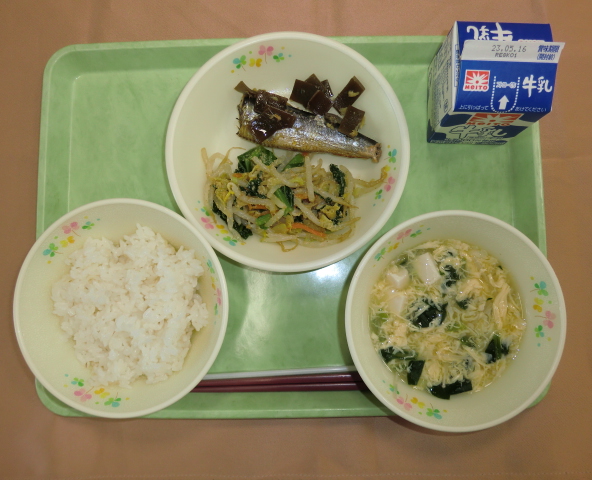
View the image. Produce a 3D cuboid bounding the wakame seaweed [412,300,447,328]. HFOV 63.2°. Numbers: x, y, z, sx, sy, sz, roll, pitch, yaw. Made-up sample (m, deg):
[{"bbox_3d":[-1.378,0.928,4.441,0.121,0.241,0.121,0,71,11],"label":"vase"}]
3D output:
[{"bbox_3d":[0.088,0.049,0.316,0.023,0.007,0.018,0,86,2],"label":"wakame seaweed"}]

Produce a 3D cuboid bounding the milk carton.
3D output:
[{"bbox_3d":[0.126,-0.103,0.313,0.058,0.086,0.058,1,86,2],"label":"milk carton"}]

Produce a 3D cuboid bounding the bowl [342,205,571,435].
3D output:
[{"bbox_3d":[0.099,0.051,0.321,0.136,0.054,0.136,0,86,2],"label":"bowl"}]

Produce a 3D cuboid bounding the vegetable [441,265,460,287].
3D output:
[{"bbox_3d":[0.101,0.023,0.313,0.013,0.006,0.014,0,86,2],"label":"vegetable"}]

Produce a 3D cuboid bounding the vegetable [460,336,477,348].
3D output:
[{"bbox_3d":[0.111,0.066,0.310,0.011,0.005,0.008,0,86,2],"label":"vegetable"}]

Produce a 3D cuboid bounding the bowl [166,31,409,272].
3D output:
[{"bbox_3d":[-0.005,-0.056,0.335,0.160,0.043,0.160,0,86,2],"label":"bowl"}]

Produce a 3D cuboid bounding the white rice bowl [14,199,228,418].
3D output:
[{"bbox_3d":[-0.108,0.044,0.325,0.136,0.054,0.136,0,86,2],"label":"white rice bowl"}]

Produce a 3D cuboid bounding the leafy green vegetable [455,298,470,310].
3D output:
[{"bbox_3d":[0.108,0.042,0.311,0.011,0.005,0.008,0,86,2],"label":"leafy green vegetable"}]

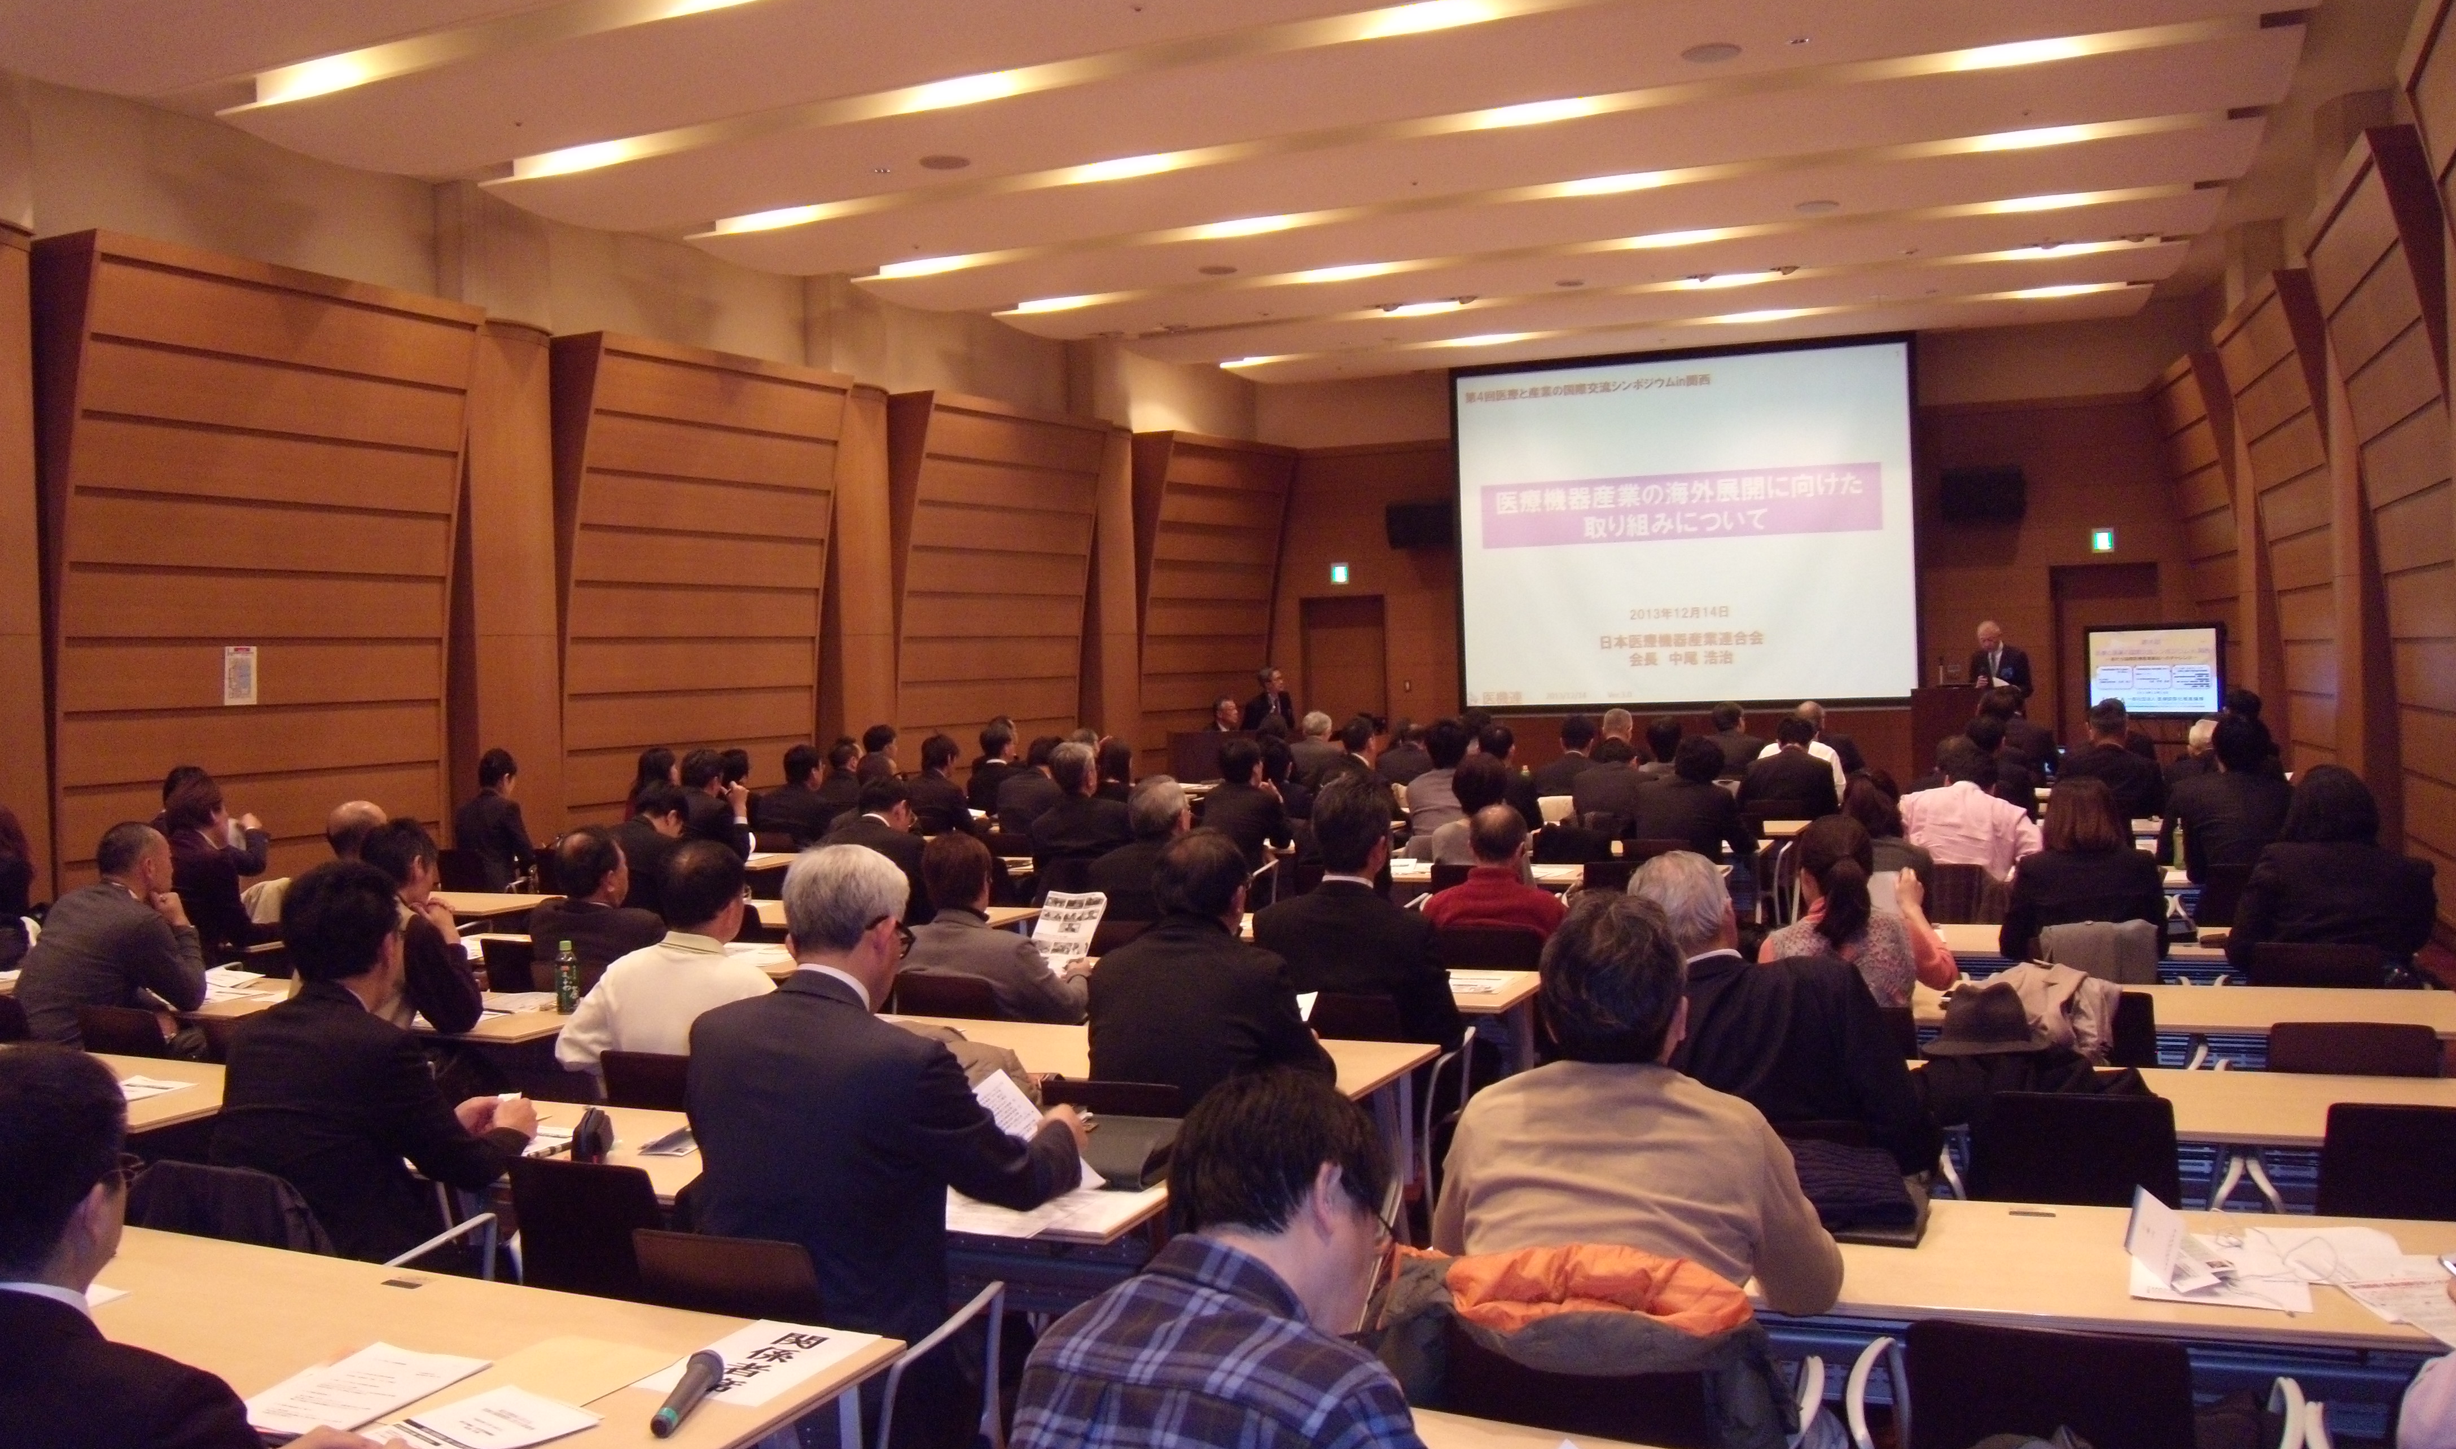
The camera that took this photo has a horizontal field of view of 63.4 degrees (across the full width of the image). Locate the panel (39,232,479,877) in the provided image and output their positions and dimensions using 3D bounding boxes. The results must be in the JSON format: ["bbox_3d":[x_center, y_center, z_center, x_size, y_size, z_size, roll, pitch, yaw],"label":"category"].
[{"bbox_3d":[-4.711,-0.395,9.956,0.550,3.640,2.330,0,2,24],"label":"panel"}]

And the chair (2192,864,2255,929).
[{"bbox_3d":[3.737,0.942,7.458,0.560,0.840,0.560,-1,2,14],"label":"chair"}]

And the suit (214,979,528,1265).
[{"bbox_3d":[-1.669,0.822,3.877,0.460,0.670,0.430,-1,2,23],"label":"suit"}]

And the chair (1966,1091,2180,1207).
[{"bbox_3d":[1.636,1.103,3.939,0.560,0.840,0.560,-1,2,14],"label":"chair"}]

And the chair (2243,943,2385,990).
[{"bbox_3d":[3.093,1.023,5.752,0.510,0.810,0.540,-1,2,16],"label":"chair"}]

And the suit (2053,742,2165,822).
[{"bbox_3d":[4.377,0.412,9.858,0.500,0.650,0.410,-1,2,23],"label":"suit"}]

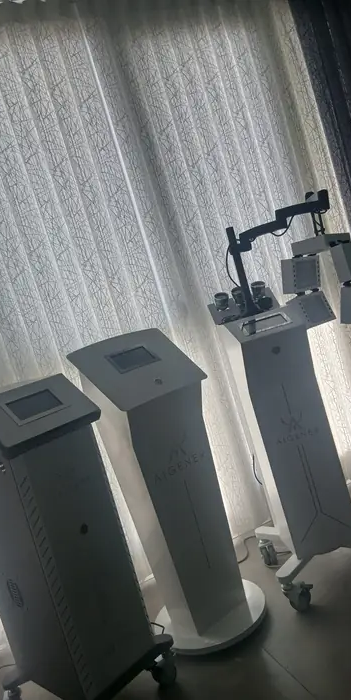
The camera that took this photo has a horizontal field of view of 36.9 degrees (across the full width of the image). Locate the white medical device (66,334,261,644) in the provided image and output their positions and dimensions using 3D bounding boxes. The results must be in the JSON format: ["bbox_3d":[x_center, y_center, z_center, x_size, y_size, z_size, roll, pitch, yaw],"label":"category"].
[{"bbox_3d":[-0.026,0.534,2.149,0.474,1.199,0.485,-20,6,-30],"label":"white medical device"}]

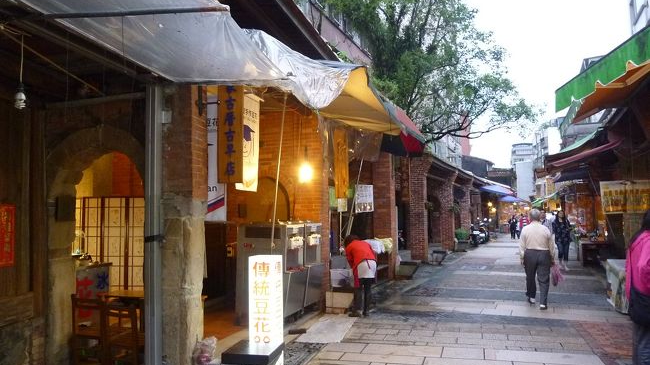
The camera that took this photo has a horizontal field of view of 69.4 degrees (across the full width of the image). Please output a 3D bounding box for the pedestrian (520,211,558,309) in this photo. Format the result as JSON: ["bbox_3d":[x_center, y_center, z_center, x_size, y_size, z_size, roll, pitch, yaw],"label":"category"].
[{"bbox_3d":[3.518,1.260,7.828,0.520,1.640,0.380,-3,-5,24],"label":"pedestrian"}]

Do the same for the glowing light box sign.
[{"bbox_3d":[-0.546,1.316,4.527,0.250,1.200,0.250,-3,-5,22],"label":"glowing light box sign"}]

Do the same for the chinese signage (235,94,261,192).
[{"bbox_3d":[-0.779,-0.405,4.750,0.040,0.970,0.350,-4,-5,35],"label":"chinese signage"}]

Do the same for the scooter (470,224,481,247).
[{"bbox_3d":[7.209,2.453,22.464,0.650,1.120,1.750,-3,-4,20],"label":"scooter"}]

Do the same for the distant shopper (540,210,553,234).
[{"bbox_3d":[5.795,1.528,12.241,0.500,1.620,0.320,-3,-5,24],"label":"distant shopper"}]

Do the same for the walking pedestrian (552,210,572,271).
[{"bbox_3d":[6.268,1.519,12.485,0.500,1.600,0.340,-3,-4,23],"label":"walking pedestrian"}]

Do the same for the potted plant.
[{"bbox_3d":[5.997,2.461,20.468,0.680,1.000,0.680,-3,-4,20],"label":"potted plant"}]

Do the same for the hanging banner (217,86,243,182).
[{"bbox_3d":[-0.861,-0.486,4.300,0.260,1.020,0.050,-3,-4,16],"label":"hanging banner"}]

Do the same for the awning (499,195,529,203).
[{"bbox_3d":[12.418,1.123,31.000,1.800,0.500,2.800,-3,-5,24],"label":"awning"}]

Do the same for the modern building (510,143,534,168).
[{"bbox_3d":[57.285,-0.542,133.427,8.500,20.100,9.000,-3,-4,23],"label":"modern building"}]

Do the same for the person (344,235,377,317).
[{"bbox_3d":[0.527,1.496,7.559,0.620,1.250,0.450,-5,-6,44],"label":"person"}]

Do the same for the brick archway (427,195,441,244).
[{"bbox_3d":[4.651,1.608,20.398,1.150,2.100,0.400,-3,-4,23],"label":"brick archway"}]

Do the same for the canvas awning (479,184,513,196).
[{"bbox_3d":[9.684,0.395,26.500,1.500,0.700,2.400,-3,-4,25],"label":"canvas awning"}]

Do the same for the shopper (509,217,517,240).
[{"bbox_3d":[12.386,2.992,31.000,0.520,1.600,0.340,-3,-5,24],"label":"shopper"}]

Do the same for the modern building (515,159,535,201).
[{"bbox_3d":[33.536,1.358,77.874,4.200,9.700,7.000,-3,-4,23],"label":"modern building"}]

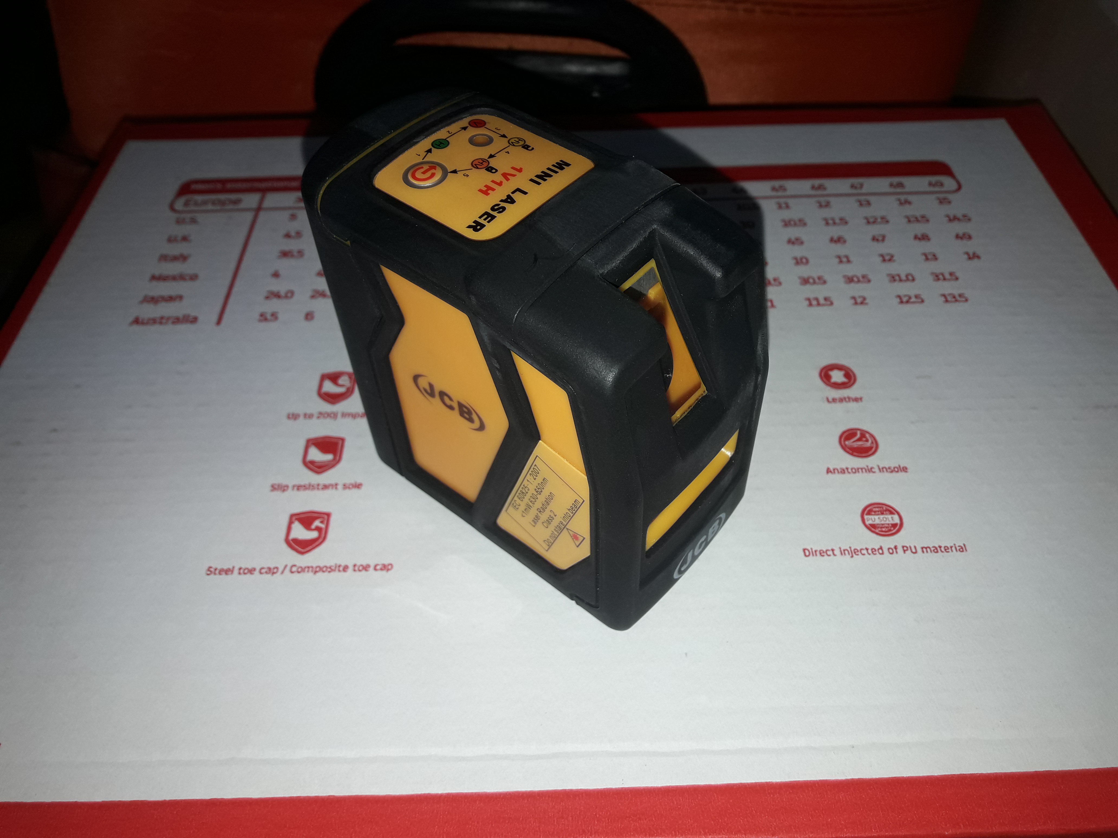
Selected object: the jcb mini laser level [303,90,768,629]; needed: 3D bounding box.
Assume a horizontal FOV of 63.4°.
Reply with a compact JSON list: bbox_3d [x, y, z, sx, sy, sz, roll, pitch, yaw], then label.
[{"bbox_3d":[-0.006,-0.017,0.216,0.100,0.087,0.053,32,56,26],"label":"jcb mini laser level"}]

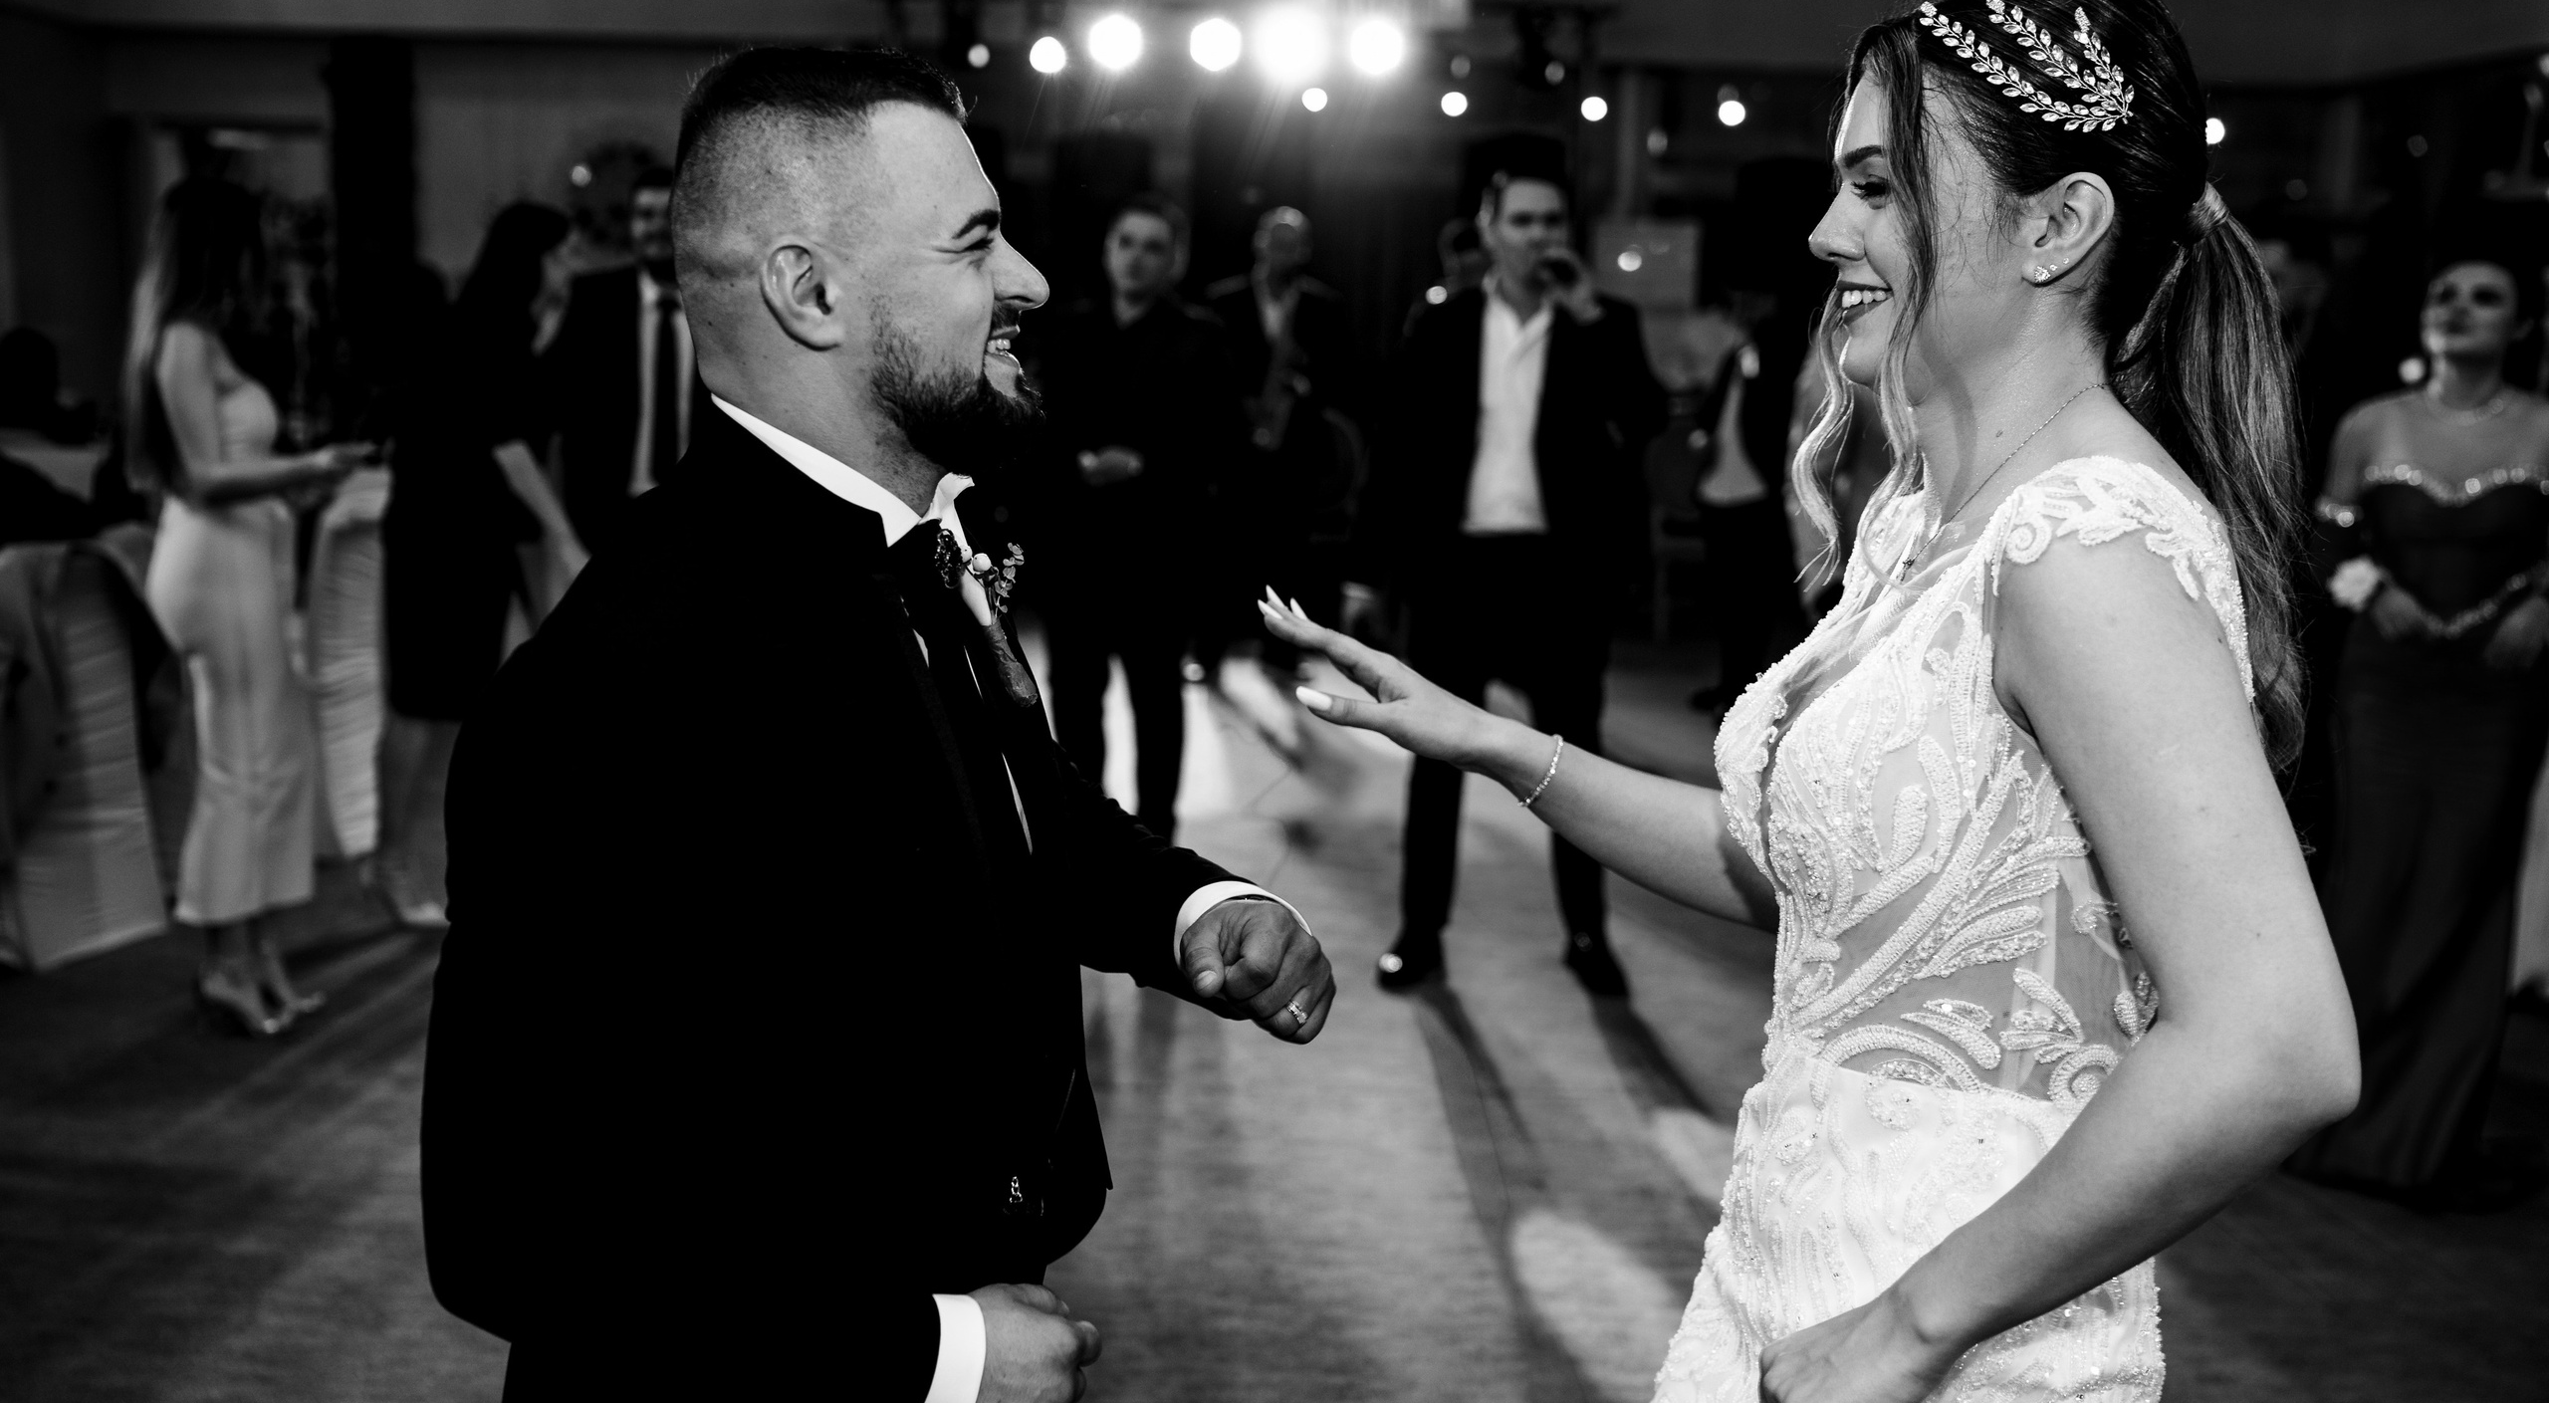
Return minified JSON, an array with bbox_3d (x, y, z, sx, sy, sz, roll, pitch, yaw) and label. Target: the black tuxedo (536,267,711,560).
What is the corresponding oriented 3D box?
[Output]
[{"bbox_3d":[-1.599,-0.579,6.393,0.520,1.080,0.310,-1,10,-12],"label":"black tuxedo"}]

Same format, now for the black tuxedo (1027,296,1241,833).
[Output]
[{"bbox_3d":[-0.339,-0.260,6.018,0.540,1.460,0.370,3,10,9],"label":"black tuxedo"}]

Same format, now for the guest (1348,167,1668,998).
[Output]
[{"bbox_3d":[0.543,-0.263,5.631,0.660,1.790,0.420,1,9,2],"label":"guest"}]

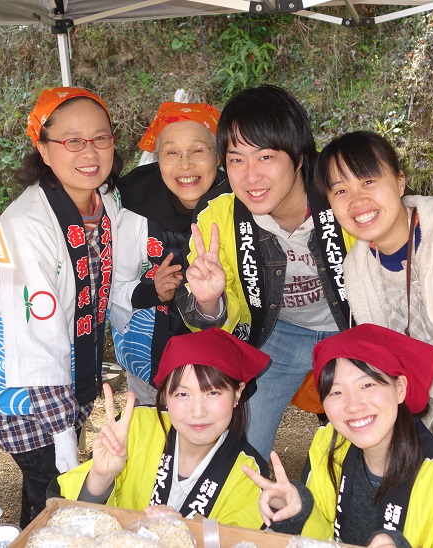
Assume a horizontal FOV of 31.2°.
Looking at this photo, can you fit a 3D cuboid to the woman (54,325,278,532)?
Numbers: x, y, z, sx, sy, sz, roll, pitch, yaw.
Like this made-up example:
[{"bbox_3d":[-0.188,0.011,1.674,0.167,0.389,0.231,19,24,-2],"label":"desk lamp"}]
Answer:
[{"bbox_3d":[-0.110,0.641,1.715,0.480,1.070,0.560,0,15,-2],"label":"woman"}]

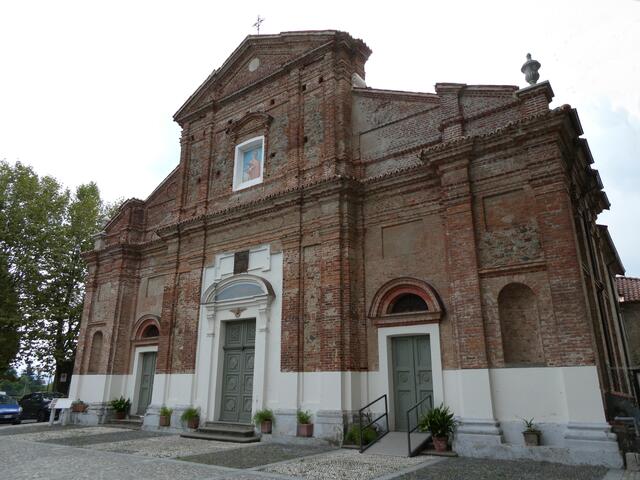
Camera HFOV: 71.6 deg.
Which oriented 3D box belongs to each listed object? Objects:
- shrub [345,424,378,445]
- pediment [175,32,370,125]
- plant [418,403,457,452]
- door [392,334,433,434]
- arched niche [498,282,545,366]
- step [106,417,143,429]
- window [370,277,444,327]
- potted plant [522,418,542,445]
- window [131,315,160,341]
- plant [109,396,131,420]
[{"bbox_3d":[1.137,5.346,12.164,0.928,0.534,0.616,-12,-21,34],"label":"shrub"},{"bbox_3d":[-2.840,-7.452,19.186,9.520,2.800,0.986,-12,-21,34],"label":"pediment"},{"bbox_3d":[2.927,4.668,11.005,0.820,1.040,0.820,-12,-22,33],"label":"plant"},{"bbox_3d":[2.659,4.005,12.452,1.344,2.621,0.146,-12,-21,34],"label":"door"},{"bbox_3d":[4.769,1.994,10.474,0.896,1.926,0.358,-12,-21,34],"label":"arched niche"},{"bbox_3d":[-7.816,7.592,18.446,2.800,0.300,0.950,-12,-22,33],"label":"step"},{"bbox_3d":[2.556,1.830,13.241,2.360,1.370,0.370,-12,-22,33],"label":"window"},{"bbox_3d":[4.534,4.097,9.471,0.385,0.538,0.385,-12,-21,34],"label":"potted plant"},{"bbox_3d":[-7.699,4.039,20.130,2.360,1.350,0.370,-12,-22,33],"label":"window"},{"bbox_3d":[-8.606,7.218,19.049,0.861,0.936,0.861,-12,-21,34],"label":"plant"}]

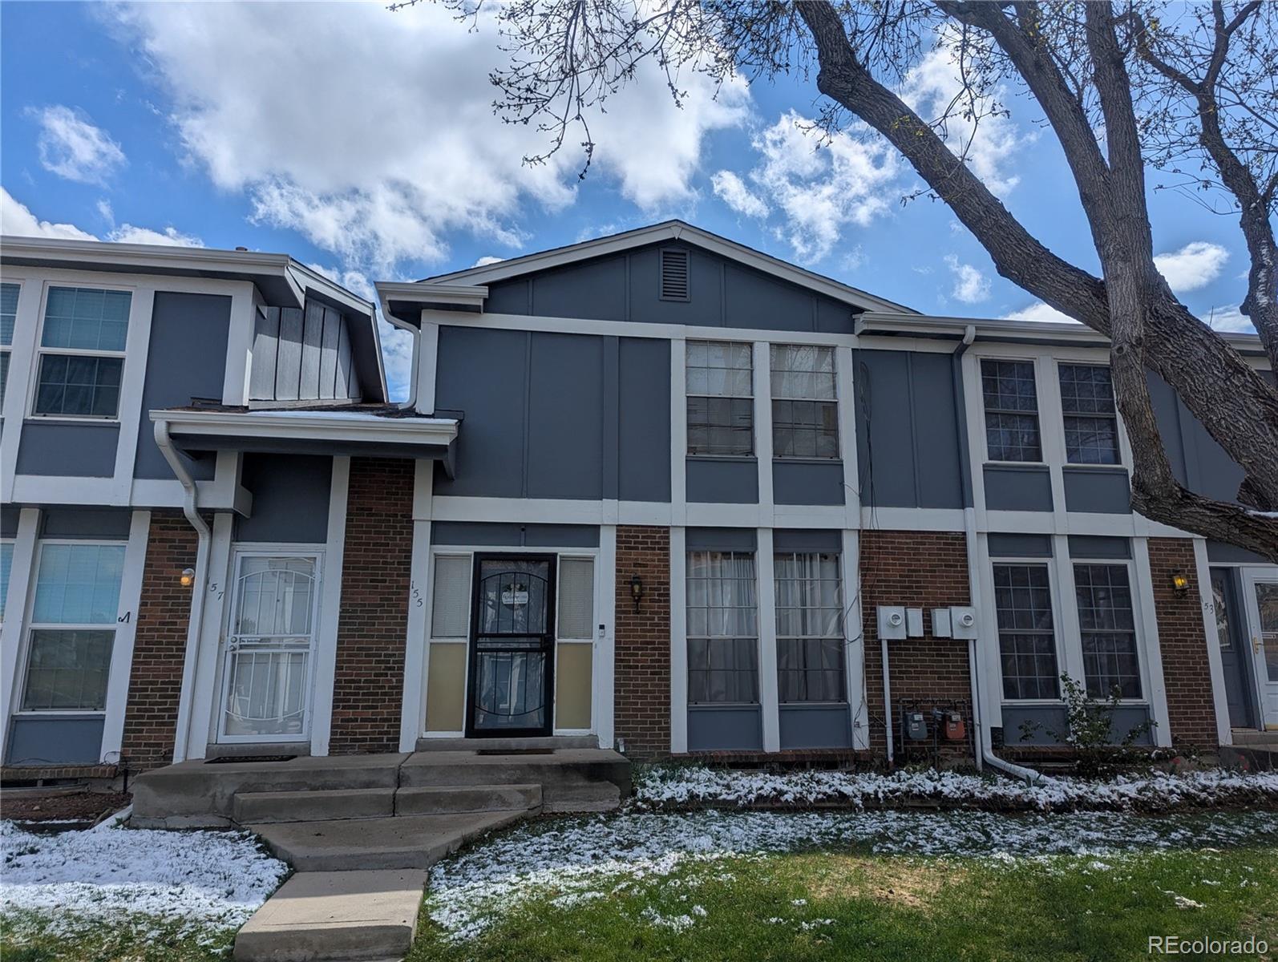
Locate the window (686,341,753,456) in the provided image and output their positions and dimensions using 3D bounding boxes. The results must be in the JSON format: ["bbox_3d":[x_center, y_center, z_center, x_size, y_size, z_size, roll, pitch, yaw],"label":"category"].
[{"bbox_3d":[1.016,-1.039,11.107,0.846,1.505,0.100,2,-11,-8],"label":"window"}]

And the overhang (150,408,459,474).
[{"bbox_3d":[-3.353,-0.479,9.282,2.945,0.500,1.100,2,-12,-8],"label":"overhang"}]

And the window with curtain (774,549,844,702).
[{"bbox_3d":[2.041,1.737,10.619,0.838,1.772,0.090,2,-13,-7],"label":"window with curtain"}]

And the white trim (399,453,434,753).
[{"bbox_3d":[-2.462,1.332,9.861,0.193,3.236,0.050,2,-12,-8],"label":"white trim"}]

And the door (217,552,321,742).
[{"bbox_3d":[-4.057,1.808,9.813,0.956,2.069,0.090,2,-11,-8],"label":"door"}]

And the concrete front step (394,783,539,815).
[{"bbox_3d":[-1.608,3.035,8.455,1.355,0.186,0.320,2,-11,-8],"label":"concrete front step"}]

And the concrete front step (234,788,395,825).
[{"bbox_3d":[-2.995,3.013,8.245,1.450,0.215,0.330,2,-11,-8],"label":"concrete front step"}]

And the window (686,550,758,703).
[{"bbox_3d":[0.996,1.727,10.558,0.867,1.779,0.100,2,-11,-8],"label":"window"}]

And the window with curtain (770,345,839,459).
[{"bbox_3d":[2.059,-0.986,10.992,0.845,1.464,0.100,2,-12,-8],"label":"window with curtain"}]

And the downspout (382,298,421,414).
[{"bbox_3d":[-2.848,-1.479,10.496,0.460,1.280,0.380,2,-13,-7],"label":"downspout"}]

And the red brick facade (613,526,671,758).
[{"bbox_3d":[0.040,1.840,10.340,0.653,2.625,0.120,2,-13,-7],"label":"red brick facade"}]

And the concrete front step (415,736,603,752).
[{"bbox_3d":[-1.456,2.924,9.901,1.998,0.143,0.200,2,-13,-7],"label":"concrete front step"}]

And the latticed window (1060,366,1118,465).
[{"bbox_3d":[5.835,-0.878,11.495,0.787,1.370,0.100,2,-12,-8],"label":"latticed window"}]

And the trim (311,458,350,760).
[{"bbox_3d":[-3.380,1.321,9.736,0.193,3.273,0.050,2,-12,-8],"label":"trim"}]

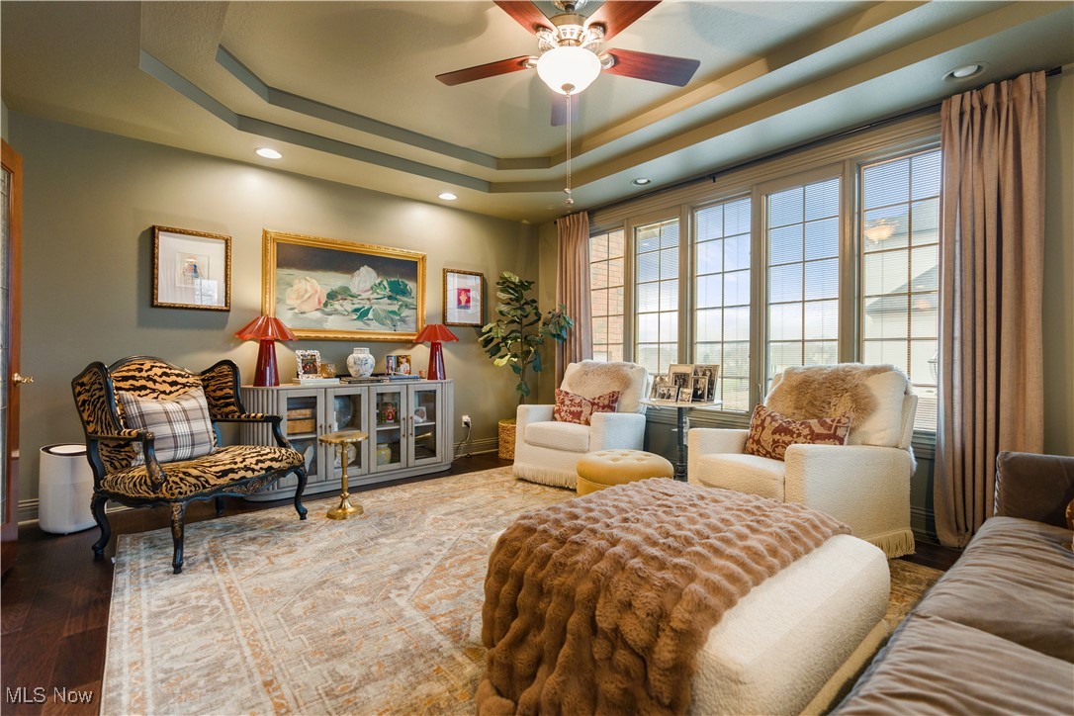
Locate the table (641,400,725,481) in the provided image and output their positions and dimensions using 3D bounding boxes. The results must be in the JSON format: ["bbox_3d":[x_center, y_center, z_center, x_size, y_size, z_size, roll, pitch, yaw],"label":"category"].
[{"bbox_3d":[1.018,0.658,3.378,0.560,0.690,0.560,0,1,-39],"label":"table"}]

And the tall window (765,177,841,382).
[{"bbox_3d":[1.828,-0.378,3.317,0.060,1.600,0.490,-1,2,-39],"label":"tall window"}]

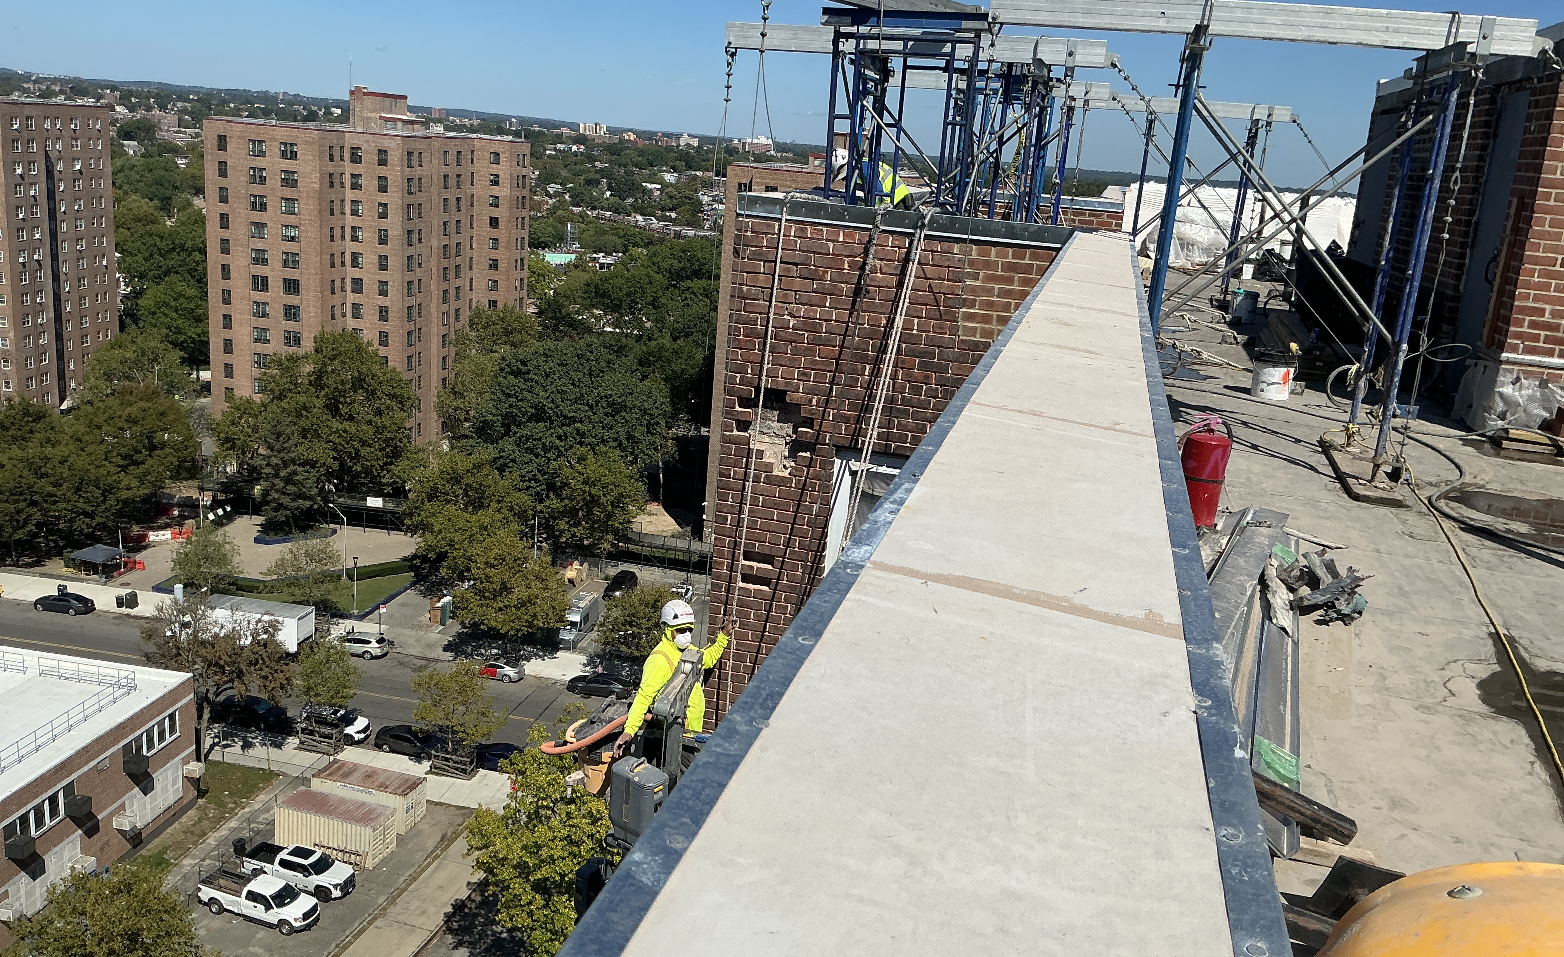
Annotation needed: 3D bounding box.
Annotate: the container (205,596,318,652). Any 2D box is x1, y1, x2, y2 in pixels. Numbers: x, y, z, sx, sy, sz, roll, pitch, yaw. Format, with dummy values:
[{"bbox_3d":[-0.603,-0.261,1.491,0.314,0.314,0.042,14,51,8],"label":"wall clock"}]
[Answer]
[{"bbox_3d":[-39.702,11.026,95.862,7.700,2.700,2.500,7,15,7],"label":"container"}]

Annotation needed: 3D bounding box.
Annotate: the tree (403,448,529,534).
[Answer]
[{"bbox_3d":[-29.086,2.587,117.892,11.500,11.000,10.500,1,15,-14],"label":"tree"}]

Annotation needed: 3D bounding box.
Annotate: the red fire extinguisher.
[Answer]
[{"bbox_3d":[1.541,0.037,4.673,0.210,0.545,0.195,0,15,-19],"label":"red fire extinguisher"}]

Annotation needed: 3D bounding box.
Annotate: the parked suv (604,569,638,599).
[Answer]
[{"bbox_3d":[-14.479,9.694,113.928,1.950,1.730,4.800,8,15,11],"label":"parked suv"}]

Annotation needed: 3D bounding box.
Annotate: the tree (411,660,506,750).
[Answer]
[{"bbox_3d":[-20.713,14.944,80.146,6.000,7.500,5.800,1,15,-14],"label":"tree"}]

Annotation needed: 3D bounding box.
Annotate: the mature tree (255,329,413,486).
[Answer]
[{"bbox_3d":[-47.807,-6.420,135.653,15.800,18.210,15.200,5,14,0],"label":"mature tree"}]

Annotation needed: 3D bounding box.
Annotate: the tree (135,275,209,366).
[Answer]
[{"bbox_3d":[-85.160,-21.272,181.720,14.000,15.600,13.500,-2,16,-25],"label":"tree"}]

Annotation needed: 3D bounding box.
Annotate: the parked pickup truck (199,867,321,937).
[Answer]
[{"bbox_3d":[-26.741,21.654,64.949,6.250,1.940,2.020,9,15,16],"label":"parked pickup truck"}]

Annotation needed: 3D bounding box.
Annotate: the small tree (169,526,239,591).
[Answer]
[{"bbox_3d":[-47.533,6.760,104.841,6.000,6.400,5.900,-2,16,-24],"label":"small tree"}]

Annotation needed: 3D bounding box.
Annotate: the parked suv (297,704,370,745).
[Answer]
[{"bbox_3d":[-29.734,16.393,84.289,4.550,1.680,1.840,8,15,10],"label":"parked suv"}]

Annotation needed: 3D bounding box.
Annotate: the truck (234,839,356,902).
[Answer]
[{"bbox_3d":[-25.710,21.018,67.654,5.900,1.960,2.030,9,15,15],"label":"truck"}]

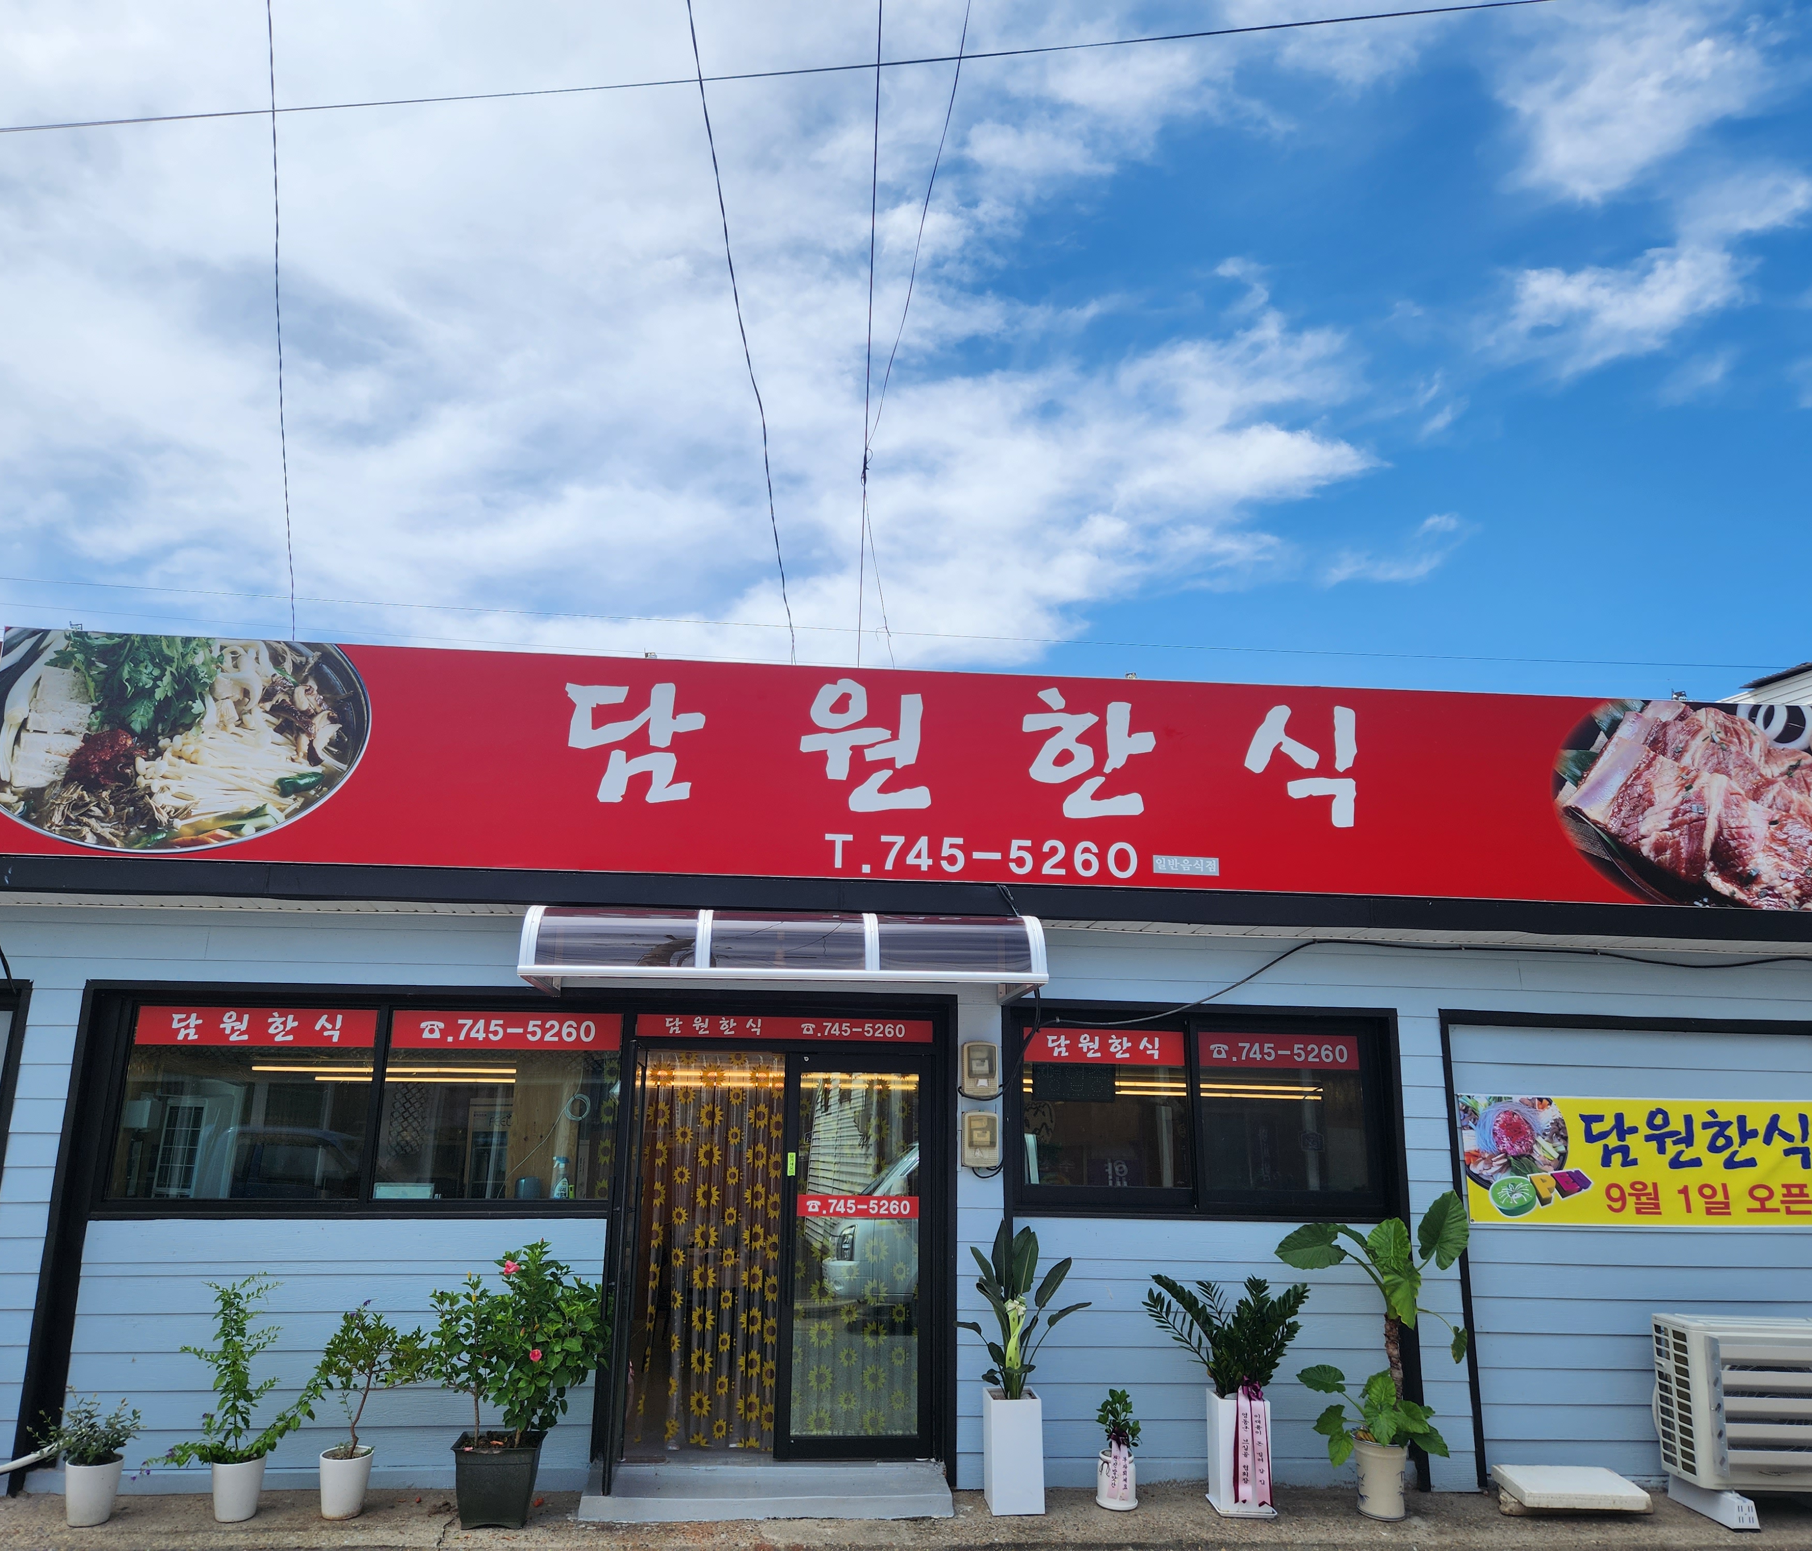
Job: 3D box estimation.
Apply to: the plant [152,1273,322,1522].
[{"bbox_3d":[-2.994,2.799,6.203,0.665,1.010,0.460,2,-14,-5],"label":"plant"}]

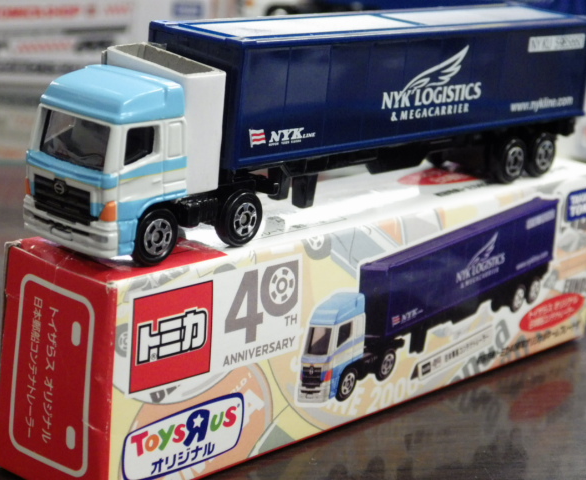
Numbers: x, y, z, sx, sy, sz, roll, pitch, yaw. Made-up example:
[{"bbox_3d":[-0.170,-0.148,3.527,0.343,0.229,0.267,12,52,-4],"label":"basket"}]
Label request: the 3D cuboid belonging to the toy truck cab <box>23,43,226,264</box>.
[{"bbox_3d":[-0.034,-0.018,0.332,0.029,0.039,0.030,18,20,40],"label":"toy truck cab"}]

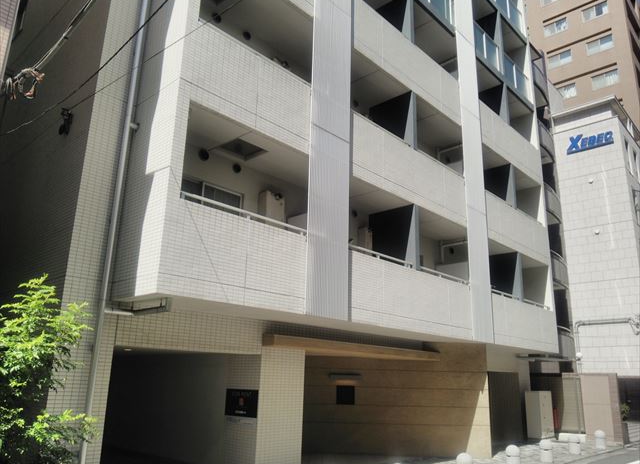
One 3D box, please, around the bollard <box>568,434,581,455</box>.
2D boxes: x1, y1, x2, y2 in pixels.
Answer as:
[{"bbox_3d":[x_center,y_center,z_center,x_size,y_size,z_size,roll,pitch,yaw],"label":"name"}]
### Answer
[{"bbox_3d":[6.765,5.649,14.775,0.290,0.500,0.290,-12,-20,40],"label":"bollard"}]

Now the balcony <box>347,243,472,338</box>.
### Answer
[{"bbox_3d":[1.663,1.480,11.856,1.100,1.354,4.612,-12,-20,40],"label":"balcony"}]

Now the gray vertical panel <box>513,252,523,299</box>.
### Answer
[{"bbox_3d":[5.622,1.299,15.830,0.300,1.420,0.190,-12,-20,40],"label":"gray vertical panel"}]

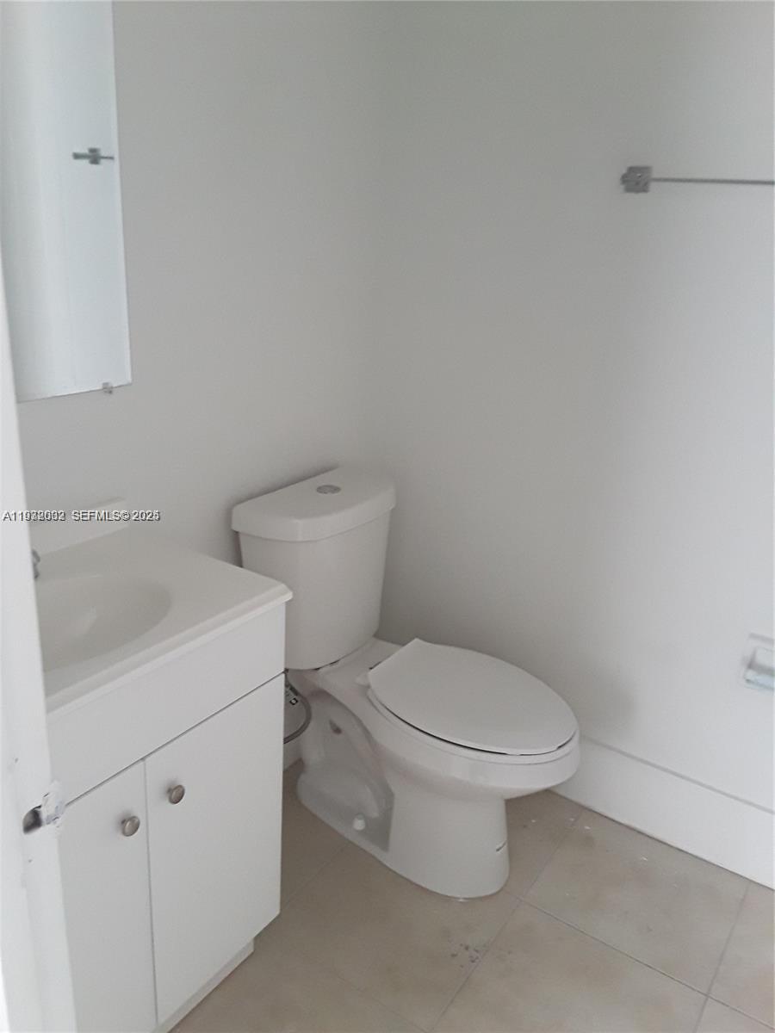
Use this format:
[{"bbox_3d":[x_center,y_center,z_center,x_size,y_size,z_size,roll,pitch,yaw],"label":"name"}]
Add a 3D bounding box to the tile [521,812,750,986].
[{"bbox_3d":[0.556,0.834,1.866,0.401,0.010,0.380,16,23,30],"label":"tile"}]

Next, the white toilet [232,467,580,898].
[{"bbox_3d":[0.064,0.383,1.863,0.736,0.781,0.385,16,23,30],"label":"white toilet"}]

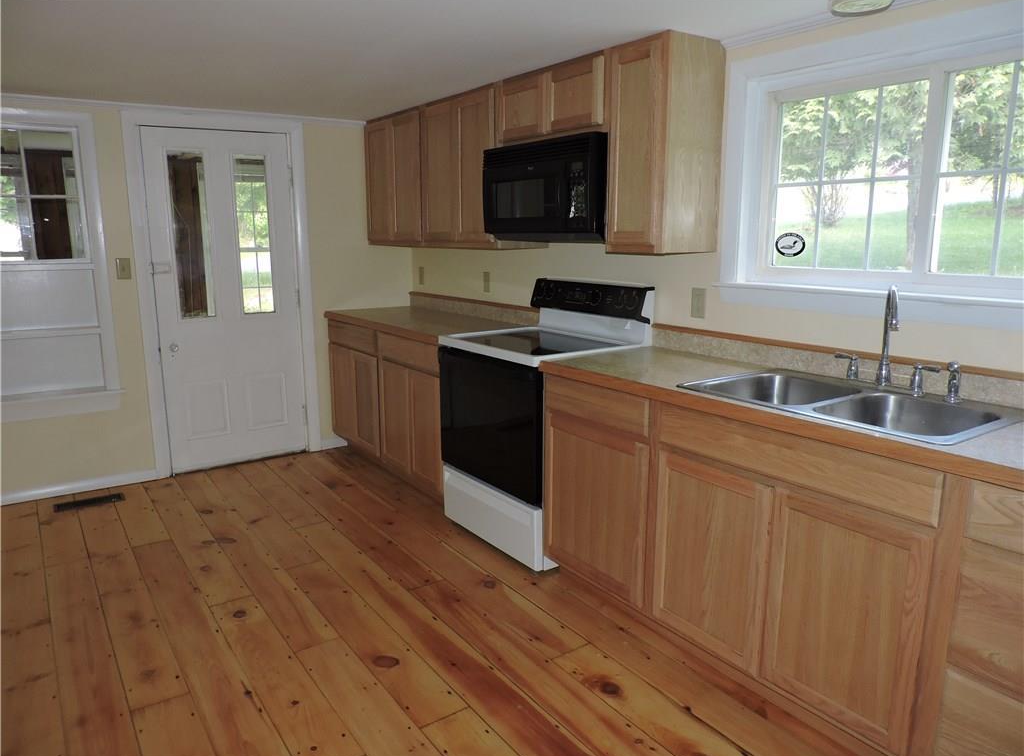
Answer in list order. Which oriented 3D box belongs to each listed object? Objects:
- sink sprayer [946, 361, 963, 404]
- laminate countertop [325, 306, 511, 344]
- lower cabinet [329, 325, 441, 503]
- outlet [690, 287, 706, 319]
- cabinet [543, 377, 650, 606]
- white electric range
[{"bbox_3d":[1.306,0.009,2.093,0.048,0.118,0.043,-8,14,-35],"label":"sink sprayer"},{"bbox_3d":[-0.508,-0.322,4.106,0.630,0.038,1.471,-8,14,-34],"label":"laminate countertop"},{"bbox_3d":[-0.508,0.119,4.207,0.621,0.865,1.450,-8,14,-34],"label":"lower cabinet"},{"bbox_3d":[0.745,-0.299,2.852,0.010,0.122,0.076,-8,14,-34],"label":"outlet"},{"bbox_3d":[0.537,0.409,2.752,0.621,0.865,0.582,-8,14,-34],"label":"cabinet"},{"bbox_3d":[0.123,0.152,3.274,0.650,1.157,0.775,-8,14,-34],"label":"white electric range"}]

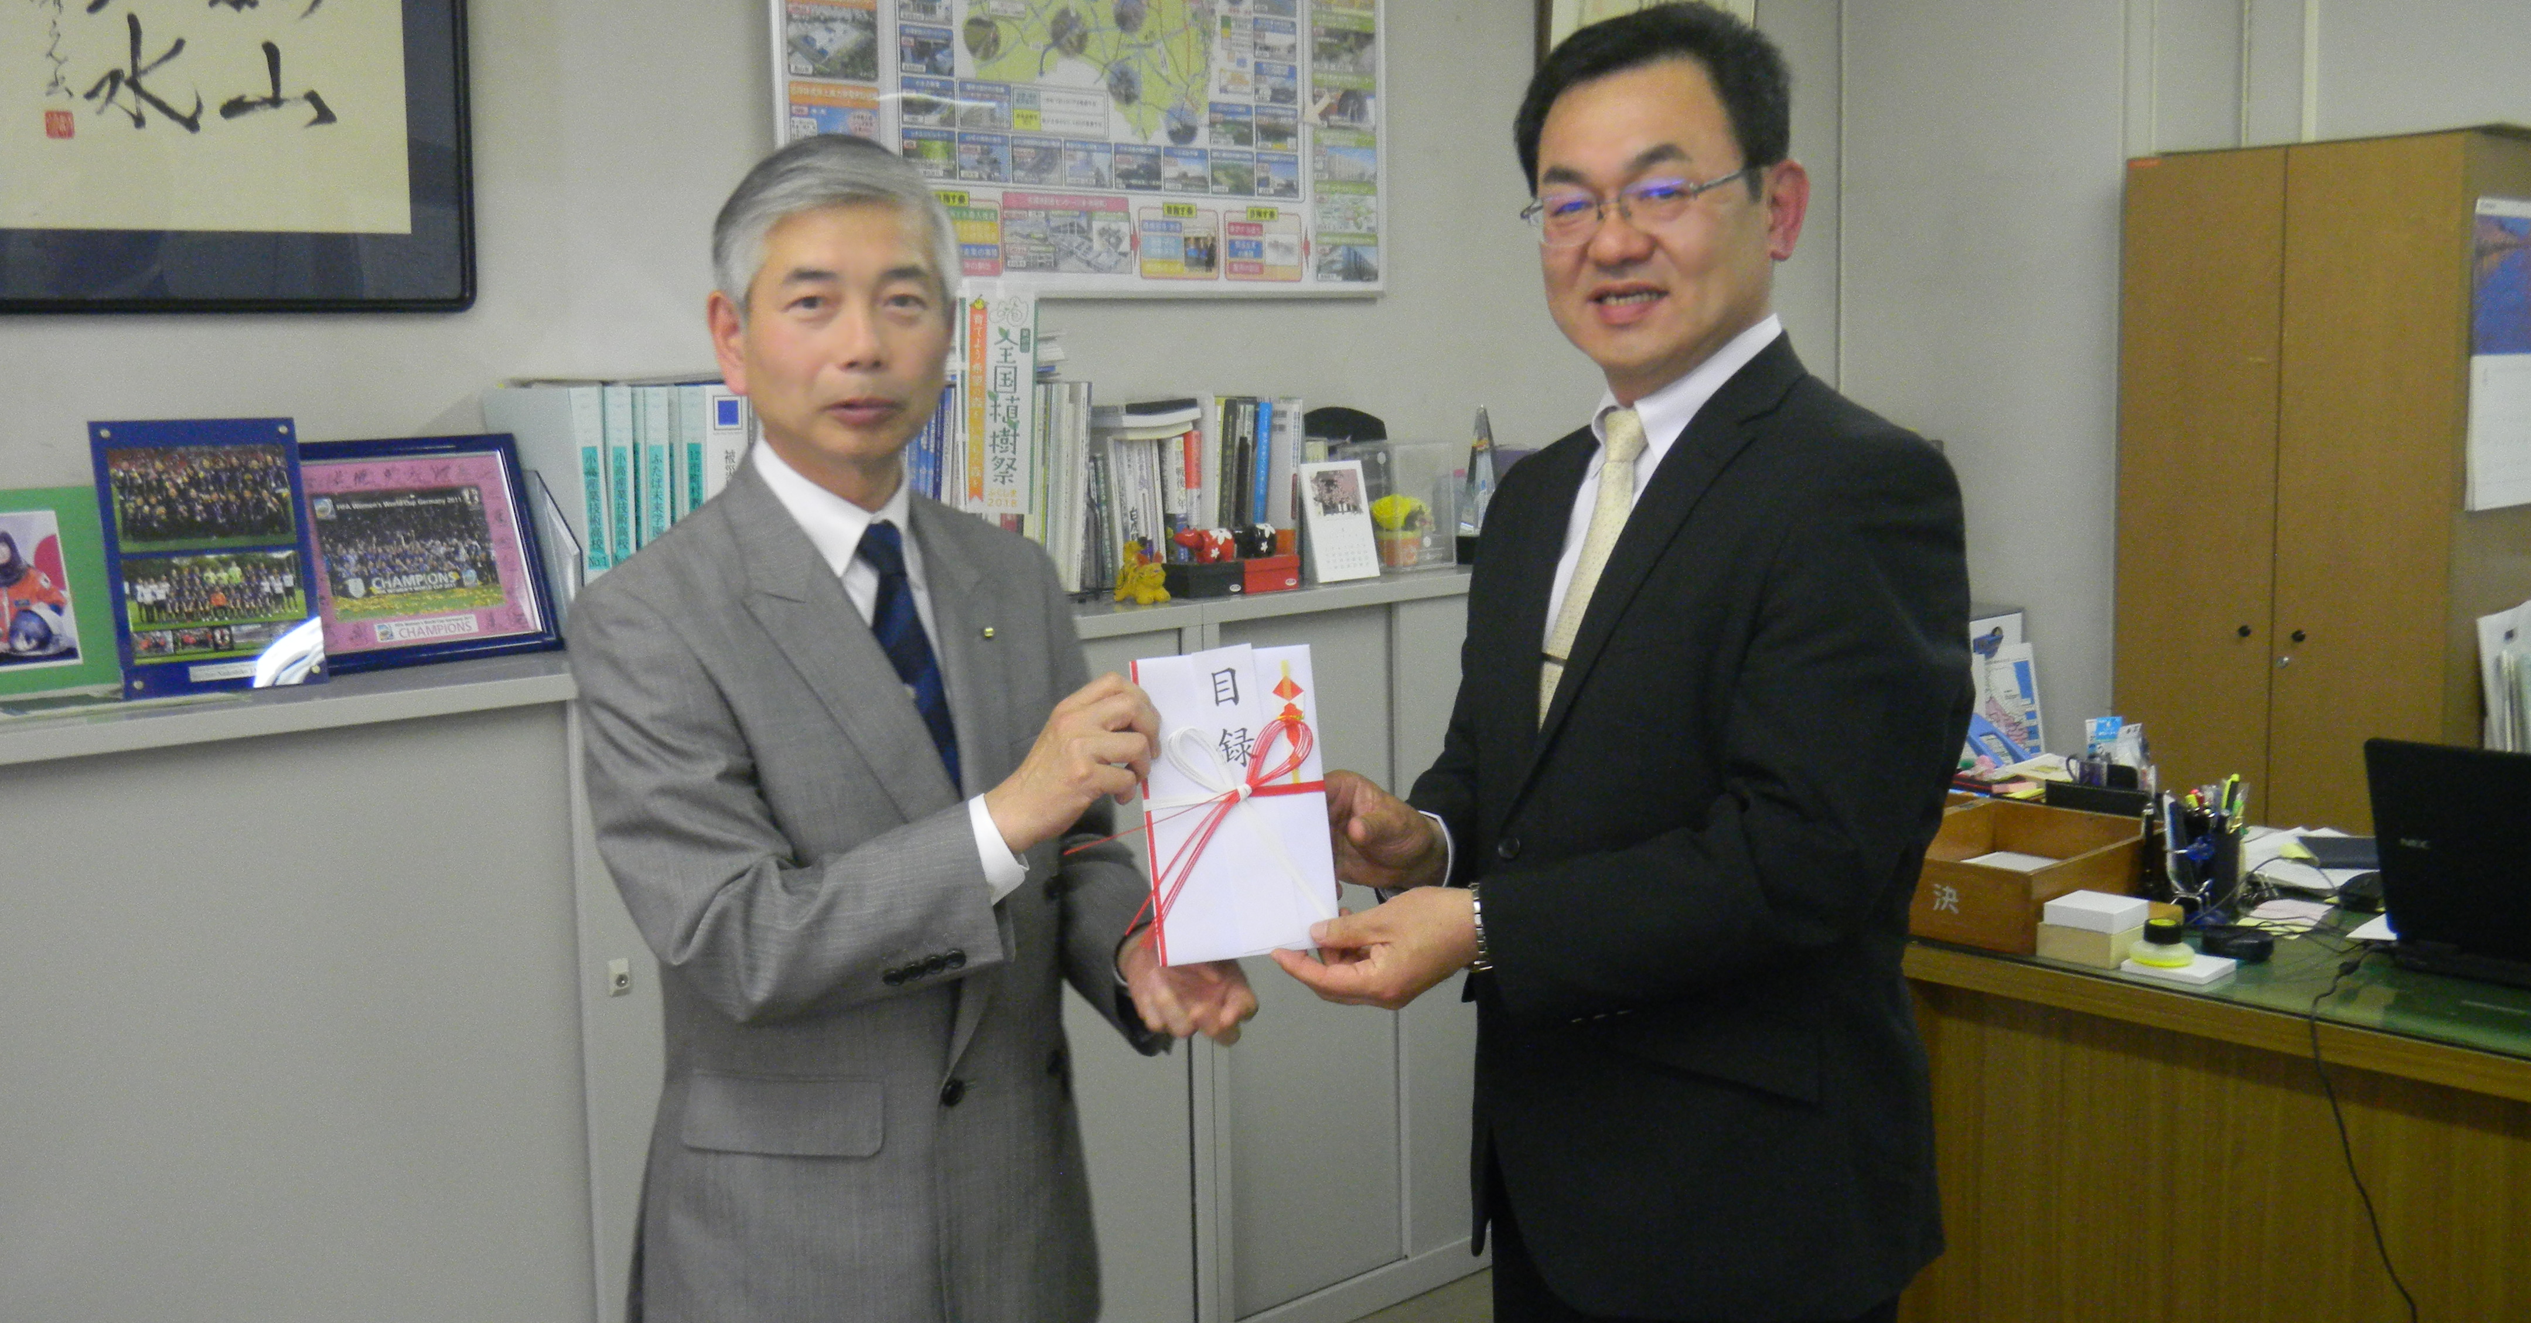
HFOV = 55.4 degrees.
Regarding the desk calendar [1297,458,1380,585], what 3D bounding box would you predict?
[{"bbox_3d":[0.099,-0.209,3.594,0.121,0.173,0.075,-7,9,-40],"label":"desk calendar"}]

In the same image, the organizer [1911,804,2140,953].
[{"bbox_3d":[0.952,0.270,3.101,0.283,0.097,0.410,6,10,44],"label":"organizer"}]

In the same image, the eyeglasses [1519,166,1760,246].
[{"bbox_3d":[0.264,-0.308,1.660,0.140,0.040,0.138,-9,5,32],"label":"eyeglasses"}]

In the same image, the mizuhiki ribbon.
[{"bbox_3d":[-0.020,0.108,1.480,0.118,0.140,0.022,-6,1,0],"label":"mizuhiki ribbon"}]

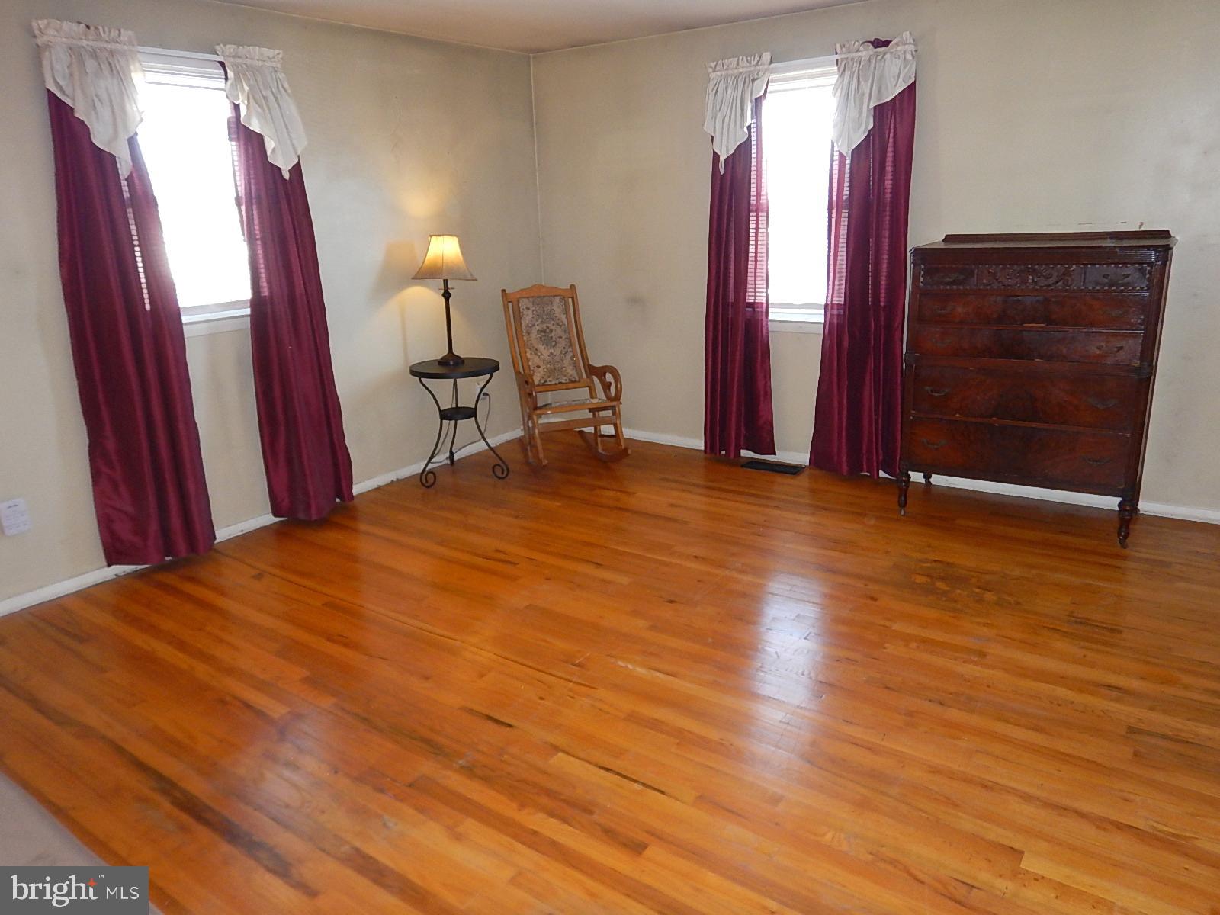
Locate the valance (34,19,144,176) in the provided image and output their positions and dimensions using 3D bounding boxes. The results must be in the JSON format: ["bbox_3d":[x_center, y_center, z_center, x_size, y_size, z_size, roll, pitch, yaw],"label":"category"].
[{"bbox_3d":[-2.014,-1.406,3.364,0.090,0.580,0.410,9,20,34],"label":"valance"}]

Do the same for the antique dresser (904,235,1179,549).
[{"bbox_3d":[1.942,-0.353,3.927,1.000,1.310,0.520,9,19,32],"label":"antique dresser"}]

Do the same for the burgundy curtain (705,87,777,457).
[{"bbox_3d":[0.746,-1.043,4.853,0.465,2.180,0.120,9,20,34],"label":"burgundy curtain"}]

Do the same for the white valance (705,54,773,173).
[{"bbox_3d":[0.691,-1.870,4.635,0.400,0.570,0.090,9,20,34],"label":"white valance"}]

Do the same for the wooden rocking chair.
[{"bbox_3d":[-0.303,-0.504,5.192,0.600,1.047,0.750,-9,17,-23],"label":"wooden rocking chair"}]

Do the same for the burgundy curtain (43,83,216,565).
[{"bbox_3d":[-2.025,-0.593,3.543,0.120,2.170,0.520,9,20,34],"label":"burgundy curtain"}]

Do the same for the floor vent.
[{"bbox_3d":[0.965,0.046,4.995,0.355,0.016,0.145,9,20,34],"label":"floor vent"}]

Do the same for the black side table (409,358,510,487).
[{"bbox_3d":[-0.887,-0.201,4.913,0.520,0.656,0.520,-2,16,1],"label":"black side table"}]

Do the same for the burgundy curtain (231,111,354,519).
[{"bbox_3d":[-1.578,-0.761,4.147,0.120,2.180,0.460,9,20,34],"label":"burgundy curtain"}]

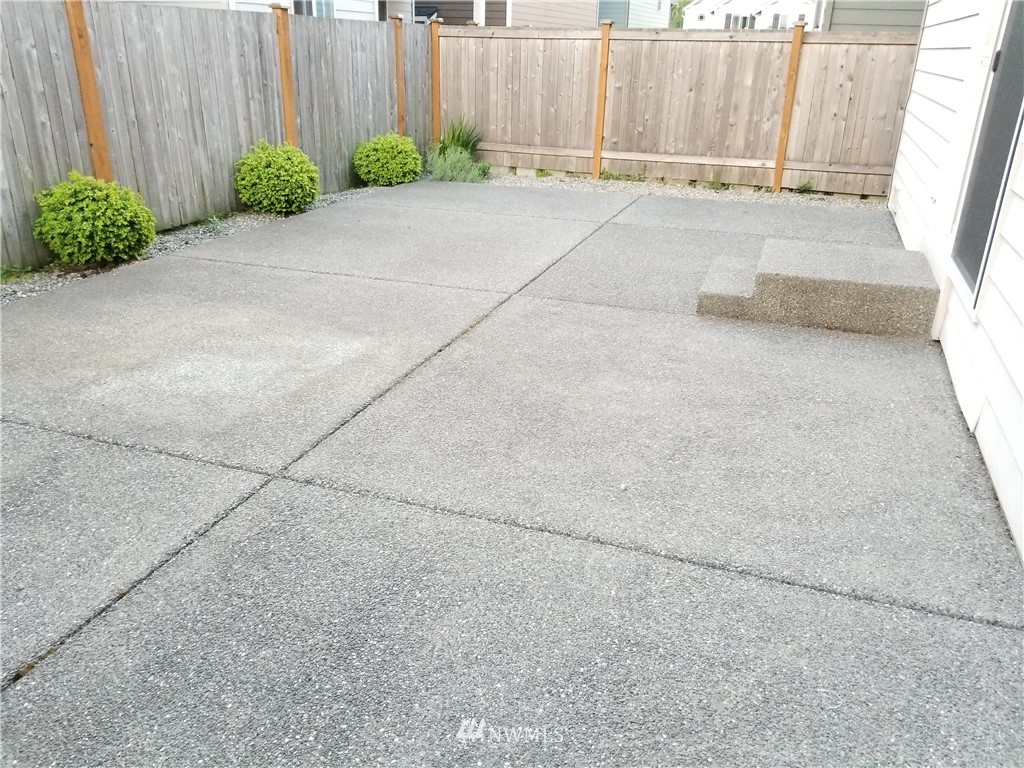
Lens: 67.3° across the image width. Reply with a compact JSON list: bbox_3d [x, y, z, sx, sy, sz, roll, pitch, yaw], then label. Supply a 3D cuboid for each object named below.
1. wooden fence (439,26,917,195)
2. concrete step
[{"bbox_3d":[1.797,-3.621,10.034,6.167,1.931,0.130,9,25,18],"label":"wooden fence"},{"bbox_3d":[2.108,-0.706,5.321,1.444,0.328,1.017,8,25,19],"label":"concrete step"}]

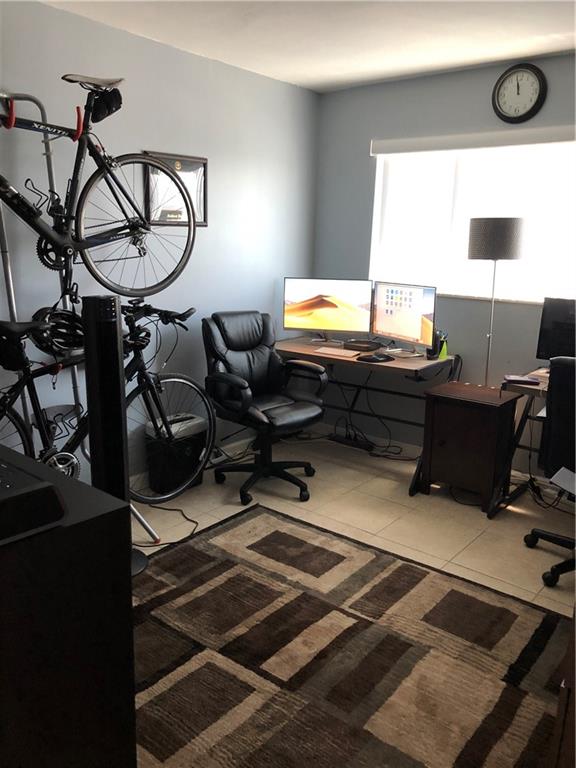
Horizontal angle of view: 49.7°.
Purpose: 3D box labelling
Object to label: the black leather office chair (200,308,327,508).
[{"bbox_3d":[-0.117,0.111,3.765,0.660,1.050,0.690,-12,19,-43],"label":"black leather office chair"}]

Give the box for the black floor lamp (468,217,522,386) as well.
[{"bbox_3d":[1.198,-0.157,3.763,0.315,1.640,0.315,12,17,37],"label":"black floor lamp"}]

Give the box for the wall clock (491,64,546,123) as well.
[{"bbox_3d":[1.304,-1.643,3.513,0.305,0.305,0.045,12,17,37],"label":"wall clock"}]

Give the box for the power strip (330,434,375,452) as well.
[{"bbox_3d":[0.460,0.432,4.641,0.410,0.045,0.060,12,17,37],"label":"power strip"}]

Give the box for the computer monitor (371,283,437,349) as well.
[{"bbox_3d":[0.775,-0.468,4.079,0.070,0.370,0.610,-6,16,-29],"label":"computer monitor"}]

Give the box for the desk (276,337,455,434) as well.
[{"bbox_3d":[0.453,0.154,4.246,1.180,0.770,0.560,11,16,33],"label":"desk"}]

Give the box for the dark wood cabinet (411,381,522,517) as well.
[{"bbox_3d":[1.078,0.366,3.720,0.430,0.637,0.375,11,16,33],"label":"dark wood cabinet"}]

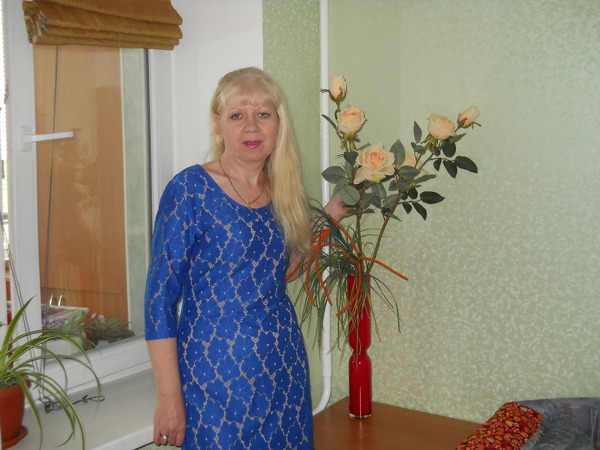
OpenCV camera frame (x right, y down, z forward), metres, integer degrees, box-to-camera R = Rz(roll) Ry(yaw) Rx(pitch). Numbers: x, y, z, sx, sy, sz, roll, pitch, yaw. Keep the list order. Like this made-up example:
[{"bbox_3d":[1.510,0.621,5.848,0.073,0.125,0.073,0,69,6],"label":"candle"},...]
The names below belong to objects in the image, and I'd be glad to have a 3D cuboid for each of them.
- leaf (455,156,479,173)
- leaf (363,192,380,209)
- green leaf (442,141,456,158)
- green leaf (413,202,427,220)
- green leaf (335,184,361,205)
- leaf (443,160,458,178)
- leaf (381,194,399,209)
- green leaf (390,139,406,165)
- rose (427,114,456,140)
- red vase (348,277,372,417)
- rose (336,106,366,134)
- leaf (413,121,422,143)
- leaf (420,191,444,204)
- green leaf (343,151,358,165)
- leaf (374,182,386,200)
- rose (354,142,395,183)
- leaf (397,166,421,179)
[{"bbox_3d":[0.476,-0.170,2.030,0.076,0.038,0.020,31,10,9],"label":"leaf"},{"bbox_3d":[0.207,-0.071,2.060,0.051,0.047,0.024,0,4,6],"label":"leaf"},{"bbox_3d":[0.384,-0.196,1.820,0.035,0.049,0.016,-2,0,12],"label":"green leaf"},{"bbox_3d":[0.310,-0.035,1.850,0.024,0.057,0.015,-36,0,8],"label":"green leaf"},{"bbox_3d":[0.128,-0.078,1.840,0.072,0.043,0.016,41,4,0],"label":"green leaf"},{"bbox_3d":[0.430,-0.159,2.030,0.032,0.061,0.020,-32,-3,12],"label":"leaf"},{"bbox_3d":[0.265,-0.070,2.060,0.059,0.032,0.022,-33,0,7],"label":"leaf"},{"bbox_3d":[0.285,-0.212,2.060,0.044,0.076,0.020,-3,4,8],"label":"green leaf"},{"bbox_3d":[0.408,-0.281,2.050,0.082,0.077,0.078,22,8,8],"label":"rose"},{"bbox_3d":[0.163,0.328,1.926,0.062,0.381,0.062,0,4,5],"label":"red vase"},{"bbox_3d":[0.136,-0.274,1.860,0.074,0.068,0.072,0,22,0],"label":"rose"},{"bbox_3d":[0.303,-0.239,1.840,0.025,0.058,0.015,-9,0,10],"label":"leaf"},{"bbox_3d":[0.381,-0.078,2.040,0.073,0.036,0.020,4,5,10],"label":"leaf"},{"bbox_3d":[0.134,-0.174,1.850,0.039,0.035,0.022,-4,0,5],"label":"green leaf"},{"bbox_3d":[0.209,-0.089,1.860,0.033,0.050,0.016,6,0,6],"label":"leaf"},{"bbox_3d":[0.194,-0.161,1.840,0.104,0.100,0.080,-4,-18,5],"label":"rose"},{"bbox_3d":[0.316,-0.151,2.050,0.066,0.037,0.026,2,5,9],"label":"leaf"}]

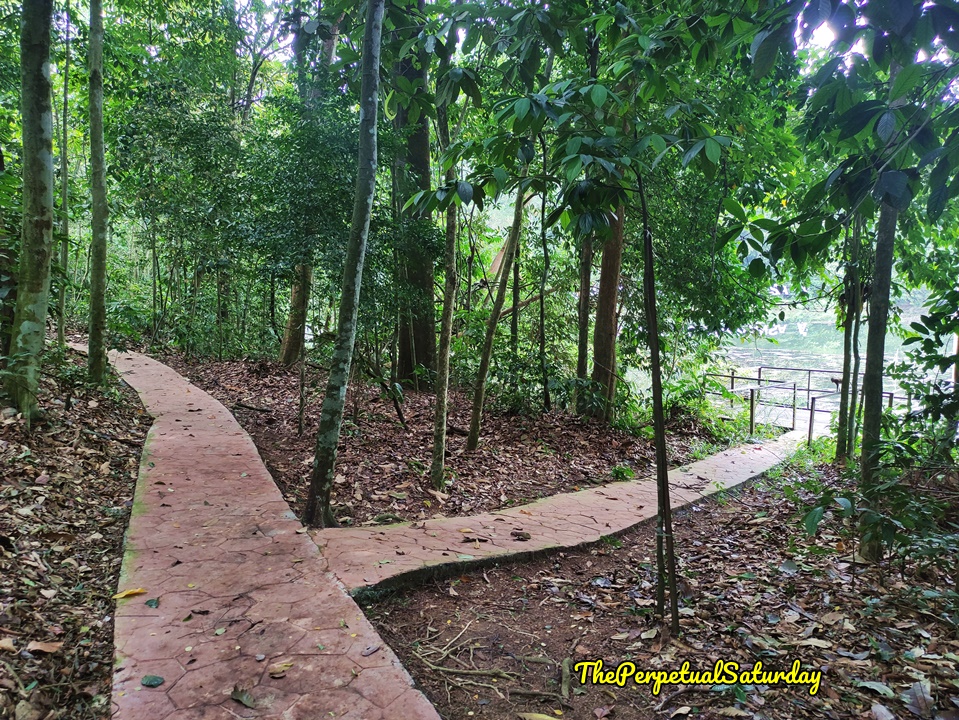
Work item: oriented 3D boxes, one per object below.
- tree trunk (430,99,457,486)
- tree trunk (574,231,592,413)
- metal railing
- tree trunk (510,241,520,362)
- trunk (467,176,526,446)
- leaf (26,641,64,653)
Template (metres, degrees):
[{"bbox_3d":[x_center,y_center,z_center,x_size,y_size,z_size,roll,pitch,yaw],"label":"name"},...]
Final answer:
[{"bbox_3d":[-0.308,-0.521,5.866,0.160,3.297,0.130,2,5,0],"label":"tree trunk"},{"bbox_3d":[1.701,-0.563,11.284,0.175,2.865,0.170,2,5,0],"label":"tree trunk"},{"bbox_3d":[7.500,1.044,16.239,3.600,1.050,4.600,-3,6,-35],"label":"metal railing"},{"bbox_3d":[0.634,-1.023,12.213,0.115,2.143,0.110,1,5,0],"label":"tree trunk"},{"bbox_3d":[0.181,-0.471,7.778,0.140,3.039,0.130,10,5,-1],"label":"trunk"},{"bbox_3d":[-1.956,1.289,3.122,0.150,0.030,0.070,-2,5,-20],"label":"leaf"}]

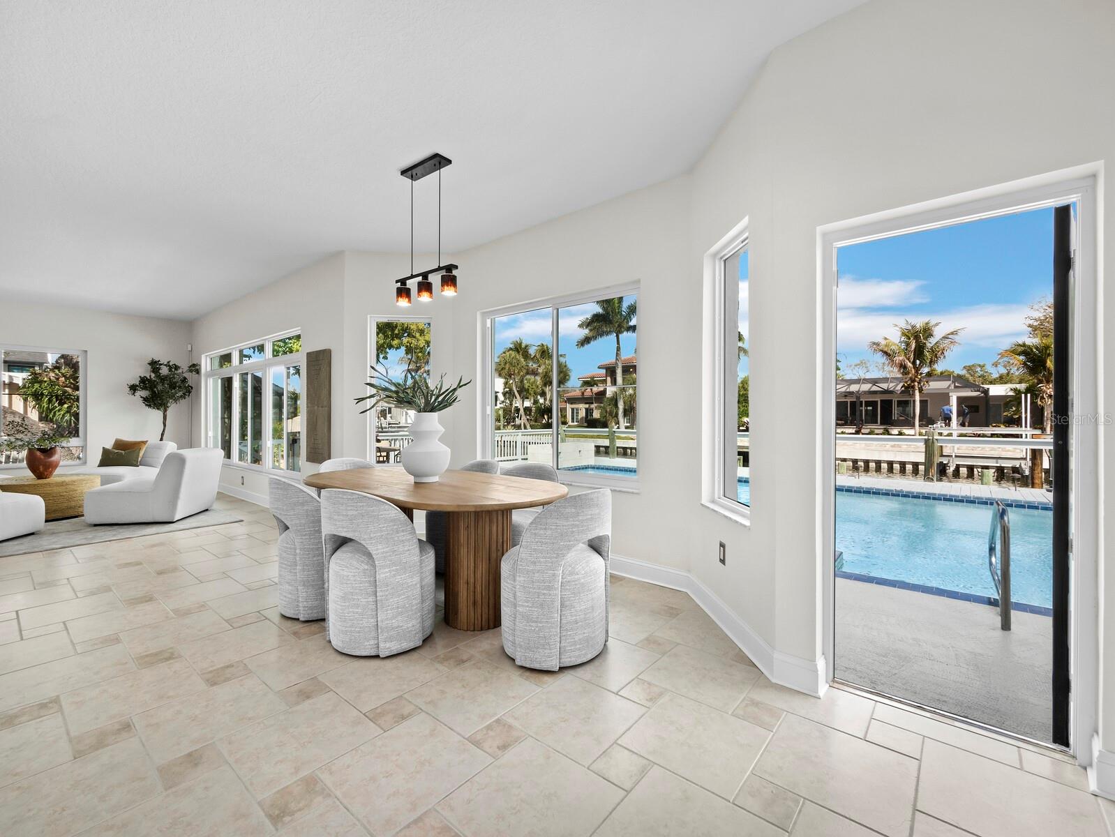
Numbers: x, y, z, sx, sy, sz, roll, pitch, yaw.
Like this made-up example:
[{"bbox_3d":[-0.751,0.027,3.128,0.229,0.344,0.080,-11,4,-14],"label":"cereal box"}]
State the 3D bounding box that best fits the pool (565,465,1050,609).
[{"bbox_3d":[3.032,1.964,7.674,10.400,1.200,6.300,0,0,38],"label":"pool"}]

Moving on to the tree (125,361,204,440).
[{"bbox_3d":[-6.540,0.103,7.500,0.980,2.170,0.980,0,0,38],"label":"tree"}]

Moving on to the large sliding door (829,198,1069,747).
[{"bbox_3d":[1.563,0.199,1.861,0.800,2.050,0.110,0,0,38],"label":"large sliding door"}]

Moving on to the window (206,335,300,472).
[{"bbox_3d":[-4.650,-0.196,6.779,4.100,1.850,0.140,0,0,38],"label":"window"}]

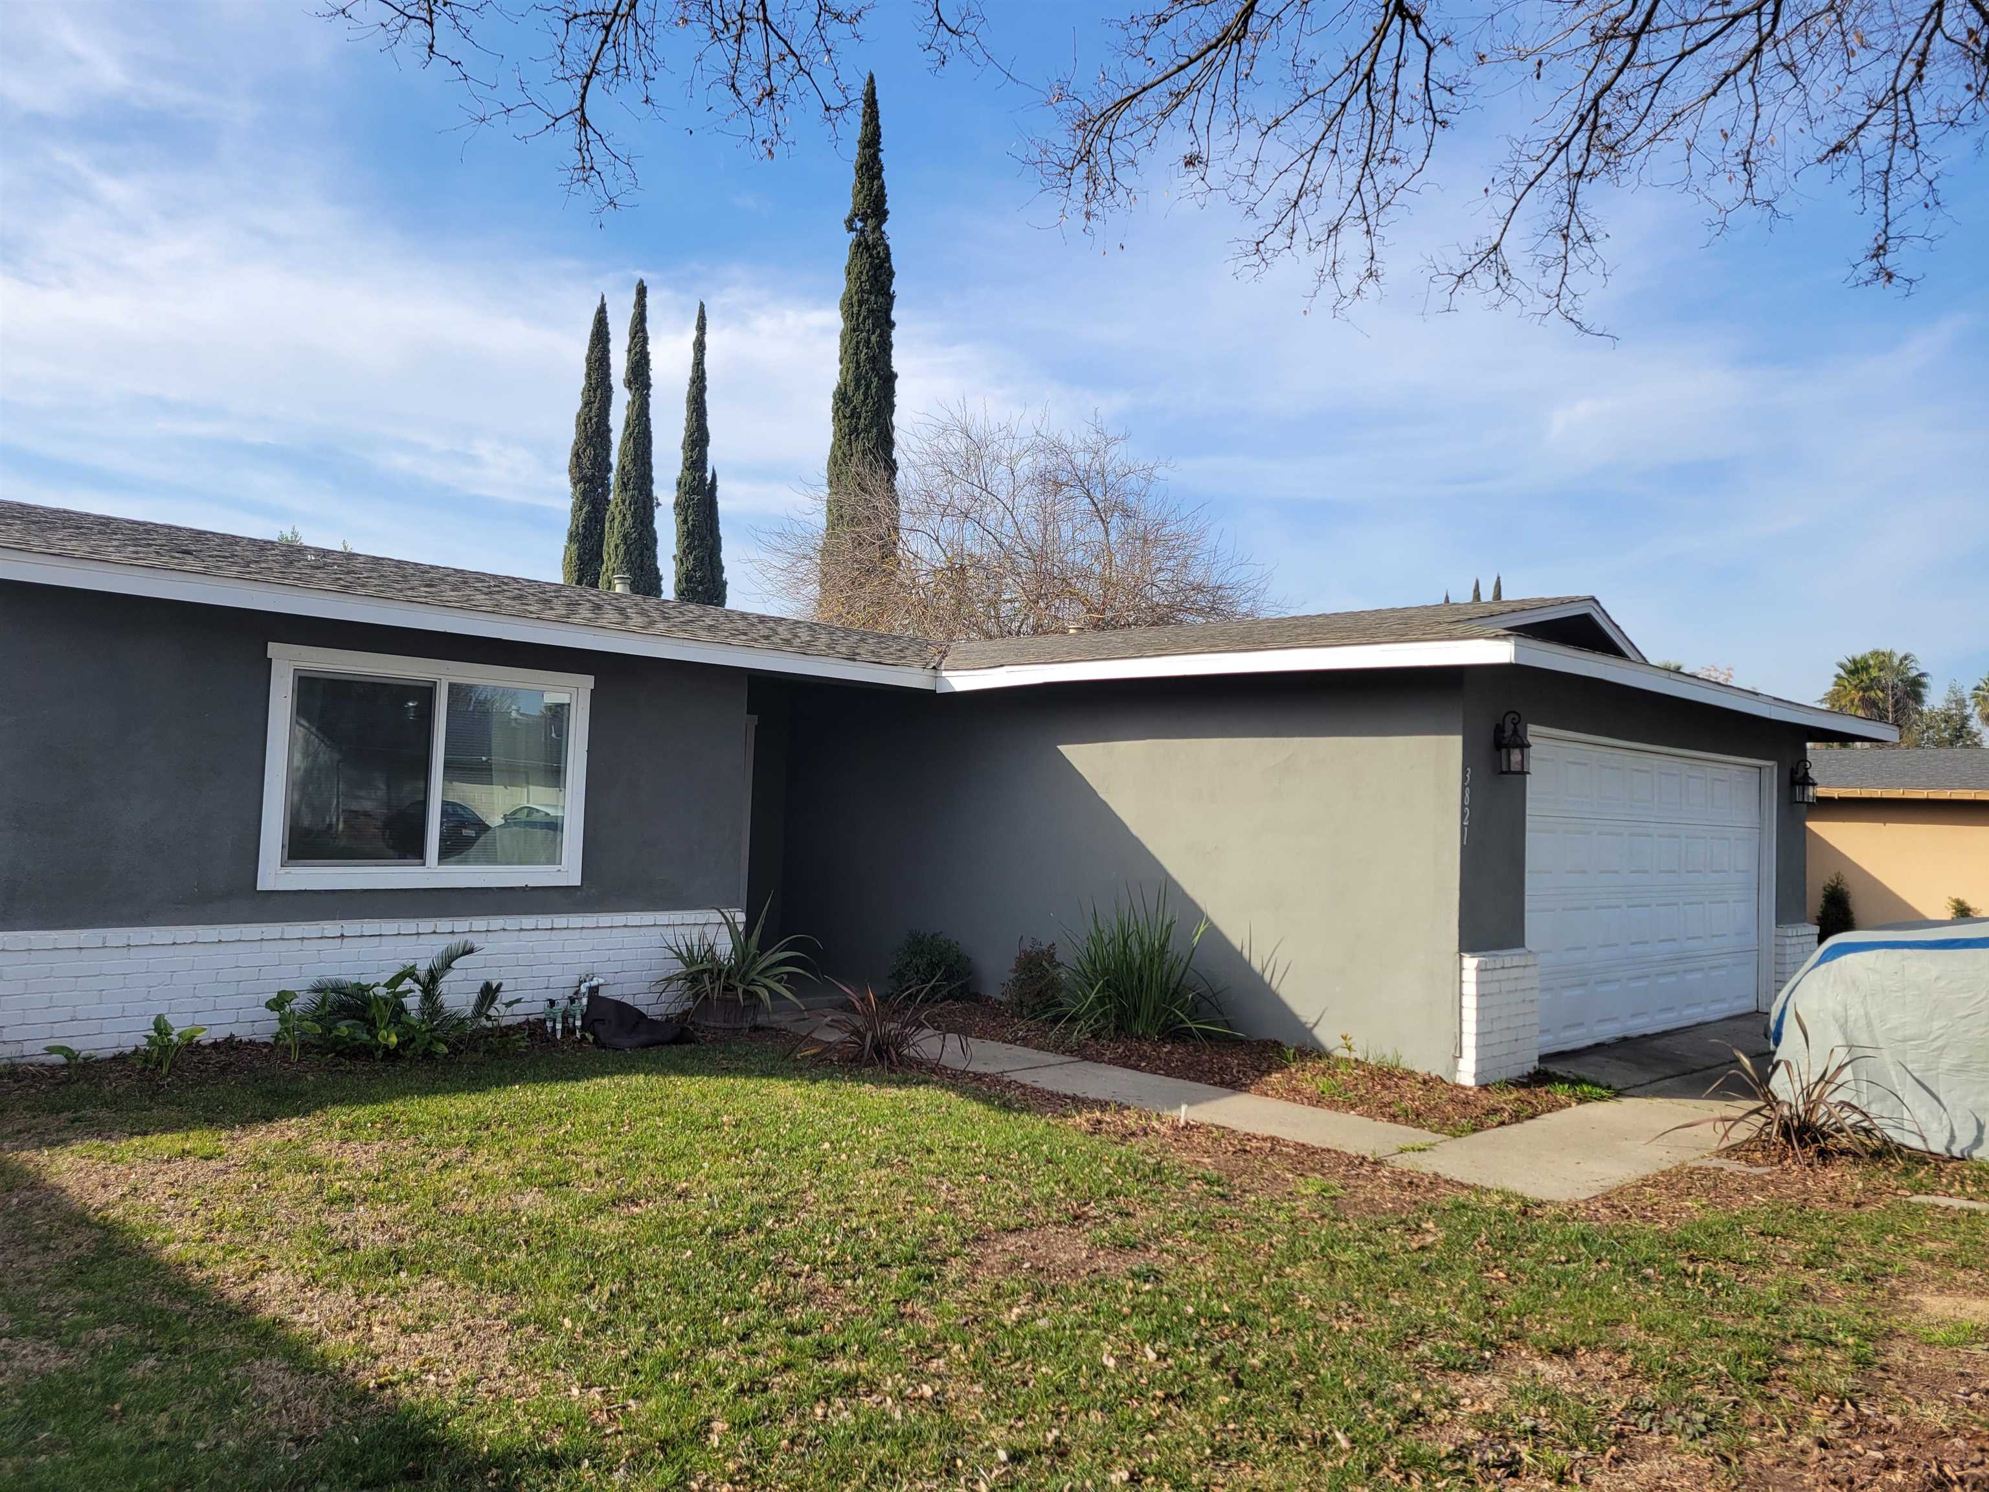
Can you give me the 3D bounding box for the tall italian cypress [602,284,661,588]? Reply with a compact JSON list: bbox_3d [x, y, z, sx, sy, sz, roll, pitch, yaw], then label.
[{"bbox_3d":[-9.574,-4.614,38.673,1.500,15.090,1.500,2,-2,0],"label":"tall italian cypress"}]

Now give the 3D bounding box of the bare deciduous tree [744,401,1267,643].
[{"bbox_3d":[0.261,-1.576,25.315,8.600,8.390,8.000,2,-2,0],"label":"bare deciduous tree"}]

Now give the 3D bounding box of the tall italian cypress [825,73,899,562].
[{"bbox_3d":[-2.828,-5.365,29.647,1.500,16.290,1.500,2,-2,0],"label":"tall italian cypress"}]

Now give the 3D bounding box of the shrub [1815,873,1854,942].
[{"bbox_3d":[12.372,2.427,21.976,0.600,1.130,0.600,2,-2,0],"label":"shrub"}]

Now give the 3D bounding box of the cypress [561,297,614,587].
[{"bbox_3d":[-10.621,-4.429,38.682,1.400,14.650,1.400,2,-2,0],"label":"cypress"}]

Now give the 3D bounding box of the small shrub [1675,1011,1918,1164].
[{"bbox_3d":[4.054,1.650,7.510,1.320,0.700,1.200,2,-2,0],"label":"small shrub"}]

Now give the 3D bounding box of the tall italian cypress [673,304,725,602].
[{"bbox_3d":[-7.902,-4.300,38.684,1.300,14.590,1.300,2,-2,0],"label":"tall italian cypress"}]

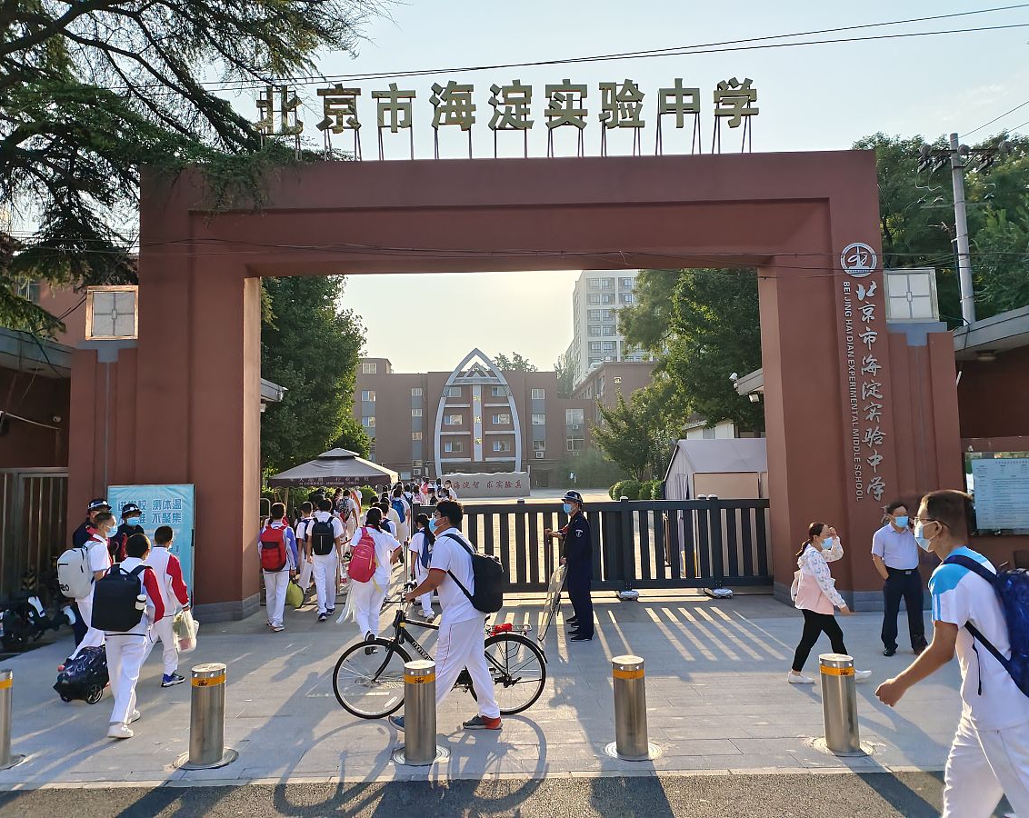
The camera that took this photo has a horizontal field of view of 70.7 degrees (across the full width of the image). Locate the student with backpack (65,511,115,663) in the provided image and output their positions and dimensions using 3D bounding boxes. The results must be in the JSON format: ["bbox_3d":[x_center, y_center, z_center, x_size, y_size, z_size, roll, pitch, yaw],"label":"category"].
[{"bbox_3d":[-4.464,1.935,7.575,0.620,1.699,0.480,0,-5,-10],"label":"student with backpack"}]

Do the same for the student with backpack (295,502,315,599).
[{"bbox_3d":[-3.416,2.291,11.816,0.460,1.540,0.420,-2,-5,7],"label":"student with backpack"}]

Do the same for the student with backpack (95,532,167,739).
[{"bbox_3d":[-3.009,1.746,5.691,0.480,1.530,0.500,-6,-7,40],"label":"student with backpack"}]

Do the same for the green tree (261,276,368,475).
[{"bbox_3d":[-6.281,-0.309,20.117,4.800,8.300,4.800,-1,-5,0],"label":"green tree"}]

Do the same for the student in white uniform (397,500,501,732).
[{"bbox_3d":[-0.510,1.586,5.609,0.850,1.730,0.550,-1,-5,-2],"label":"student in white uniform"}]

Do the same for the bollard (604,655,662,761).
[{"bbox_3d":[0.847,2.149,5.247,0.400,0.635,0.400,-1,-5,0],"label":"bollard"}]

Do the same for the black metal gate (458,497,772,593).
[{"bbox_3d":[1.263,2.164,11.253,5.562,1.519,0.300,-1,-5,0],"label":"black metal gate"}]

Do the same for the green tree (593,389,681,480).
[{"bbox_3d":[7.135,2.179,42.006,5.014,6.555,5.014,-1,-5,0],"label":"green tree"}]

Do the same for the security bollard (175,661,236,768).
[{"bbox_3d":[-2.239,2.221,5.268,0.400,0.635,0.400,-1,-5,0],"label":"security bollard"}]

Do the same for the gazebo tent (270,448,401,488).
[{"bbox_3d":[-4.538,2.380,18.809,3.000,2.730,2.600,-1,-5,-4],"label":"gazebo tent"}]

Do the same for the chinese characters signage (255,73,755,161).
[{"bbox_3d":[-0.128,-4.276,10.705,7.458,1.258,0.400,-1,-5,0],"label":"chinese characters signage"}]

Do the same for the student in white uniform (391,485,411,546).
[{"bbox_3d":[-2.666,2.725,17.094,0.480,1.667,0.580,-1,-5,0],"label":"student in white uniform"}]

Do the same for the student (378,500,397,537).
[{"bbox_3d":[-2.039,2.277,11.426,0.500,1.563,0.580,-1,-5,0],"label":"student"}]

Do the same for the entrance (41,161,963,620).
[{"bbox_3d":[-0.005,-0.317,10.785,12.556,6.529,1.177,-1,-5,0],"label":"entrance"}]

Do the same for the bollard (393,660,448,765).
[{"bbox_3d":[-0.681,2.186,5.269,0.400,0.635,0.400,-1,-5,0],"label":"bollard"}]

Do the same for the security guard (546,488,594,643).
[{"bbox_3d":[0.661,1.825,8.565,0.500,1.725,0.500,0,-5,-13],"label":"security guard"}]

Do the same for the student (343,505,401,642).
[{"bbox_3d":[-1.710,2.000,8.635,0.620,1.626,0.600,-1,-5,0],"label":"student"}]

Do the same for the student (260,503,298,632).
[{"bbox_3d":[-3.067,2.034,9.422,0.480,1.615,0.500,-2,-5,5],"label":"student"}]

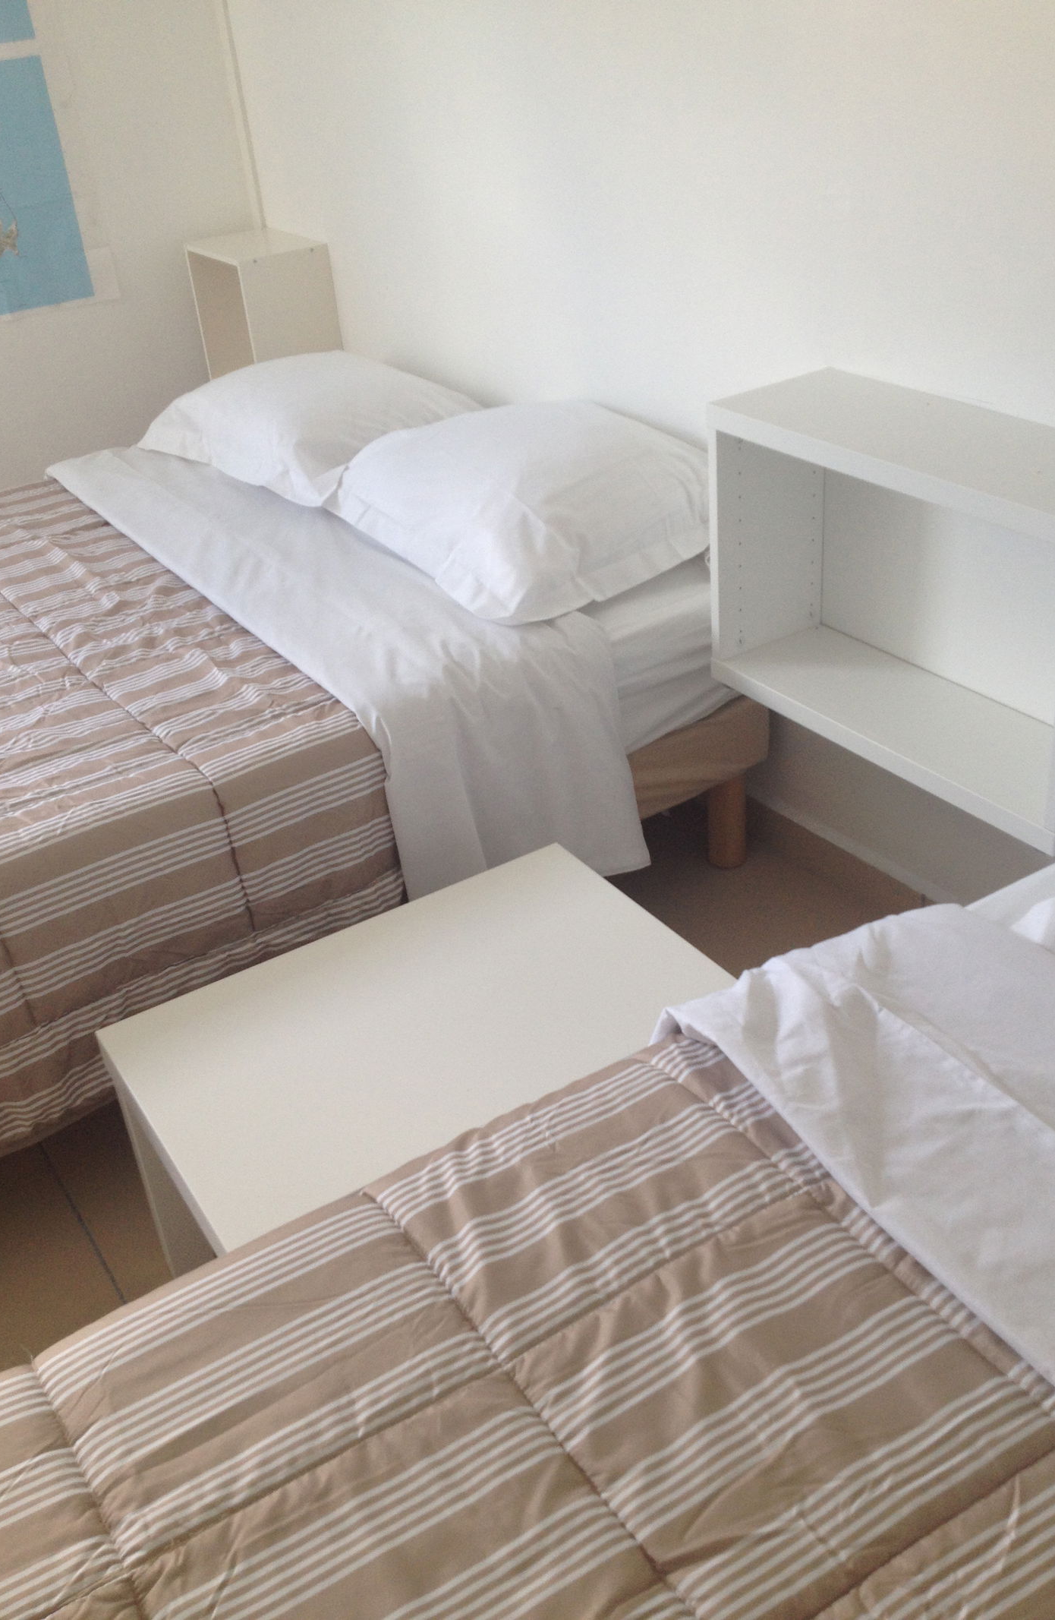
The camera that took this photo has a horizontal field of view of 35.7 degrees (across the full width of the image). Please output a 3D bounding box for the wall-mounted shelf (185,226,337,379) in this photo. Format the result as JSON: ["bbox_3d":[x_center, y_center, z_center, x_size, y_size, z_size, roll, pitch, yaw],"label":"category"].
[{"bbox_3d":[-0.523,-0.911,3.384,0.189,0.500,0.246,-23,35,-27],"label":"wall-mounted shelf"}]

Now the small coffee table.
[{"bbox_3d":[-0.032,0.432,1.645,0.550,0.450,0.550,-21,34,-25],"label":"small coffee table"}]

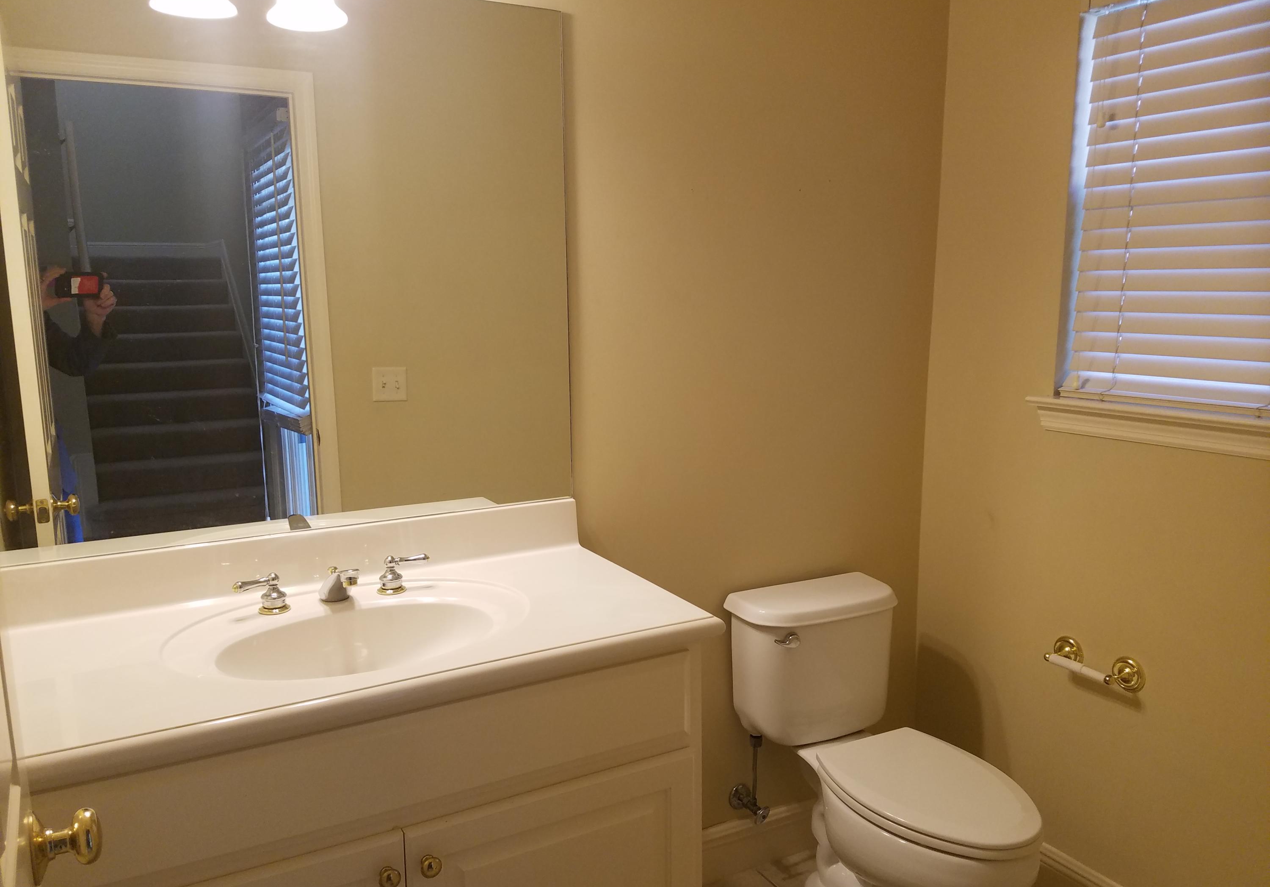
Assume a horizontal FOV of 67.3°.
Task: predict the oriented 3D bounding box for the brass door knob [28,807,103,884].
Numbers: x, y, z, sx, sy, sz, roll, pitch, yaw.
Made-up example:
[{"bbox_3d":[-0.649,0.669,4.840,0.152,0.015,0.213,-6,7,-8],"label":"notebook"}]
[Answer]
[{"bbox_3d":[-0.539,0.378,0.906,0.060,0.065,0.065,-6,11,-33],"label":"brass door knob"}]

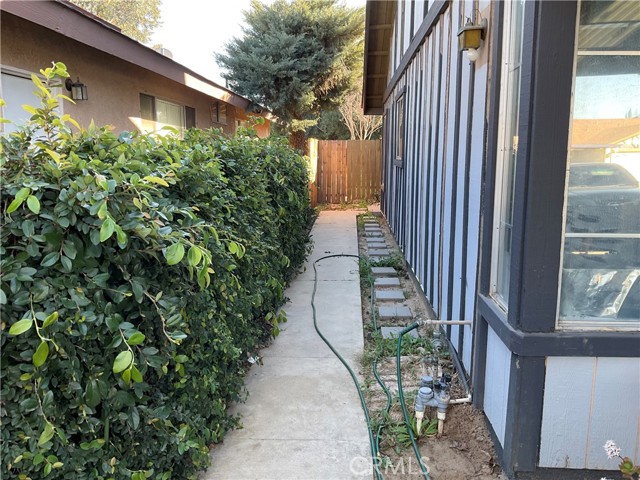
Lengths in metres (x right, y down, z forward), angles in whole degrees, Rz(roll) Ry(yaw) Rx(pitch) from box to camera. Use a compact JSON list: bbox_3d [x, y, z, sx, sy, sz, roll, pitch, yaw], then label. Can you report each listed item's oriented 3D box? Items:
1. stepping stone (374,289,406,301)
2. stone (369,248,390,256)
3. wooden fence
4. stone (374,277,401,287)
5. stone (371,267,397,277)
[{"bbox_3d":[0.742,0.603,5.693,0.300,0.050,0.300,0,9,-1],"label":"stepping stone"},{"bbox_3d":[0.889,0.212,8.165,0.300,0.050,0.300,0,9,-1],"label":"stone"},{"bbox_3d":[0.786,-1.990,15.916,2.100,1.870,0.100,1,9,3],"label":"wooden fence"},{"bbox_3d":[0.780,0.508,6.296,0.300,0.050,0.300,0,9,-1],"label":"stone"},{"bbox_3d":[0.815,0.412,6.901,0.300,0.050,0.300,0,9,-1],"label":"stone"}]

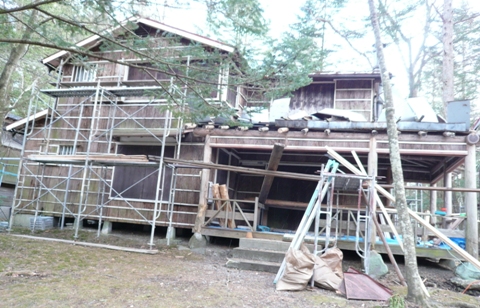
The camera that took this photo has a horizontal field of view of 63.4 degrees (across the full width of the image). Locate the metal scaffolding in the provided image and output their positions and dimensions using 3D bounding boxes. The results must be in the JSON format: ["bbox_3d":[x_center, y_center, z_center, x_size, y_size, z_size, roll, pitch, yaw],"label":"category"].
[{"bbox_3d":[-3.310,0.170,9.087,3.750,3.720,0.840,2,-10,16],"label":"metal scaffolding"}]

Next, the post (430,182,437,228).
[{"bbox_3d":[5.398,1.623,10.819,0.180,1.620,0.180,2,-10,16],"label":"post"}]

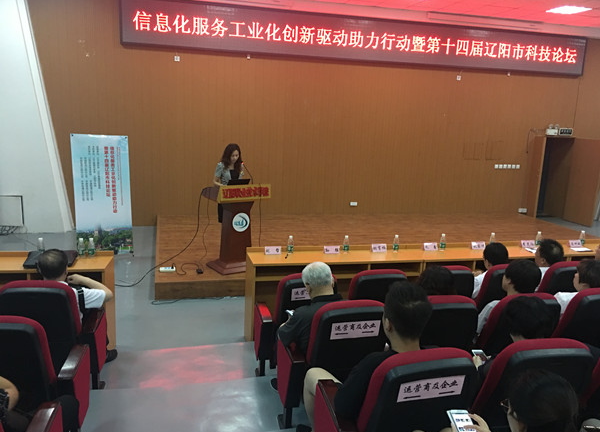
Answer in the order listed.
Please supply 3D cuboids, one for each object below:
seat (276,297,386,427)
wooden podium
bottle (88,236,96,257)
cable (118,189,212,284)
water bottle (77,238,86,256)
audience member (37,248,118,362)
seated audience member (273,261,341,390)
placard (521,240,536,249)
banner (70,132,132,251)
[{"bbox_3d":[0.203,0.900,3.145,0.620,0.975,0.650,0,11,-14],"label":"seat"},{"bbox_3d":[-0.804,0.127,6.369,0.680,1.120,0.570,-4,13,-30],"label":"wooden podium"},{"bbox_3d":[-2.010,0.296,4.855,0.061,0.190,0.061,0,11,-14],"label":"bottle"},{"bbox_3d":[-1.794,0.231,6.445,1.080,1.220,0.500,0,11,-14],"label":"cable"},{"bbox_3d":[-2.102,0.298,4.827,0.061,0.190,0.061,0,11,-14],"label":"water bottle"},{"bbox_3d":[-1.709,0.728,3.744,0.640,1.160,0.880,0,11,-14],"label":"audience member"},{"bbox_3d":[0.055,0.782,3.264,0.540,1.150,0.820,0,11,-14],"label":"seated audience member"},{"bbox_3d":[2.656,0.320,5.847,0.178,0.078,0.085,0,11,-14],"label":"placard"},{"bbox_3d":[-2.942,-0.315,7.554,0.790,1.790,0.200,0,11,-14],"label":"banner"}]

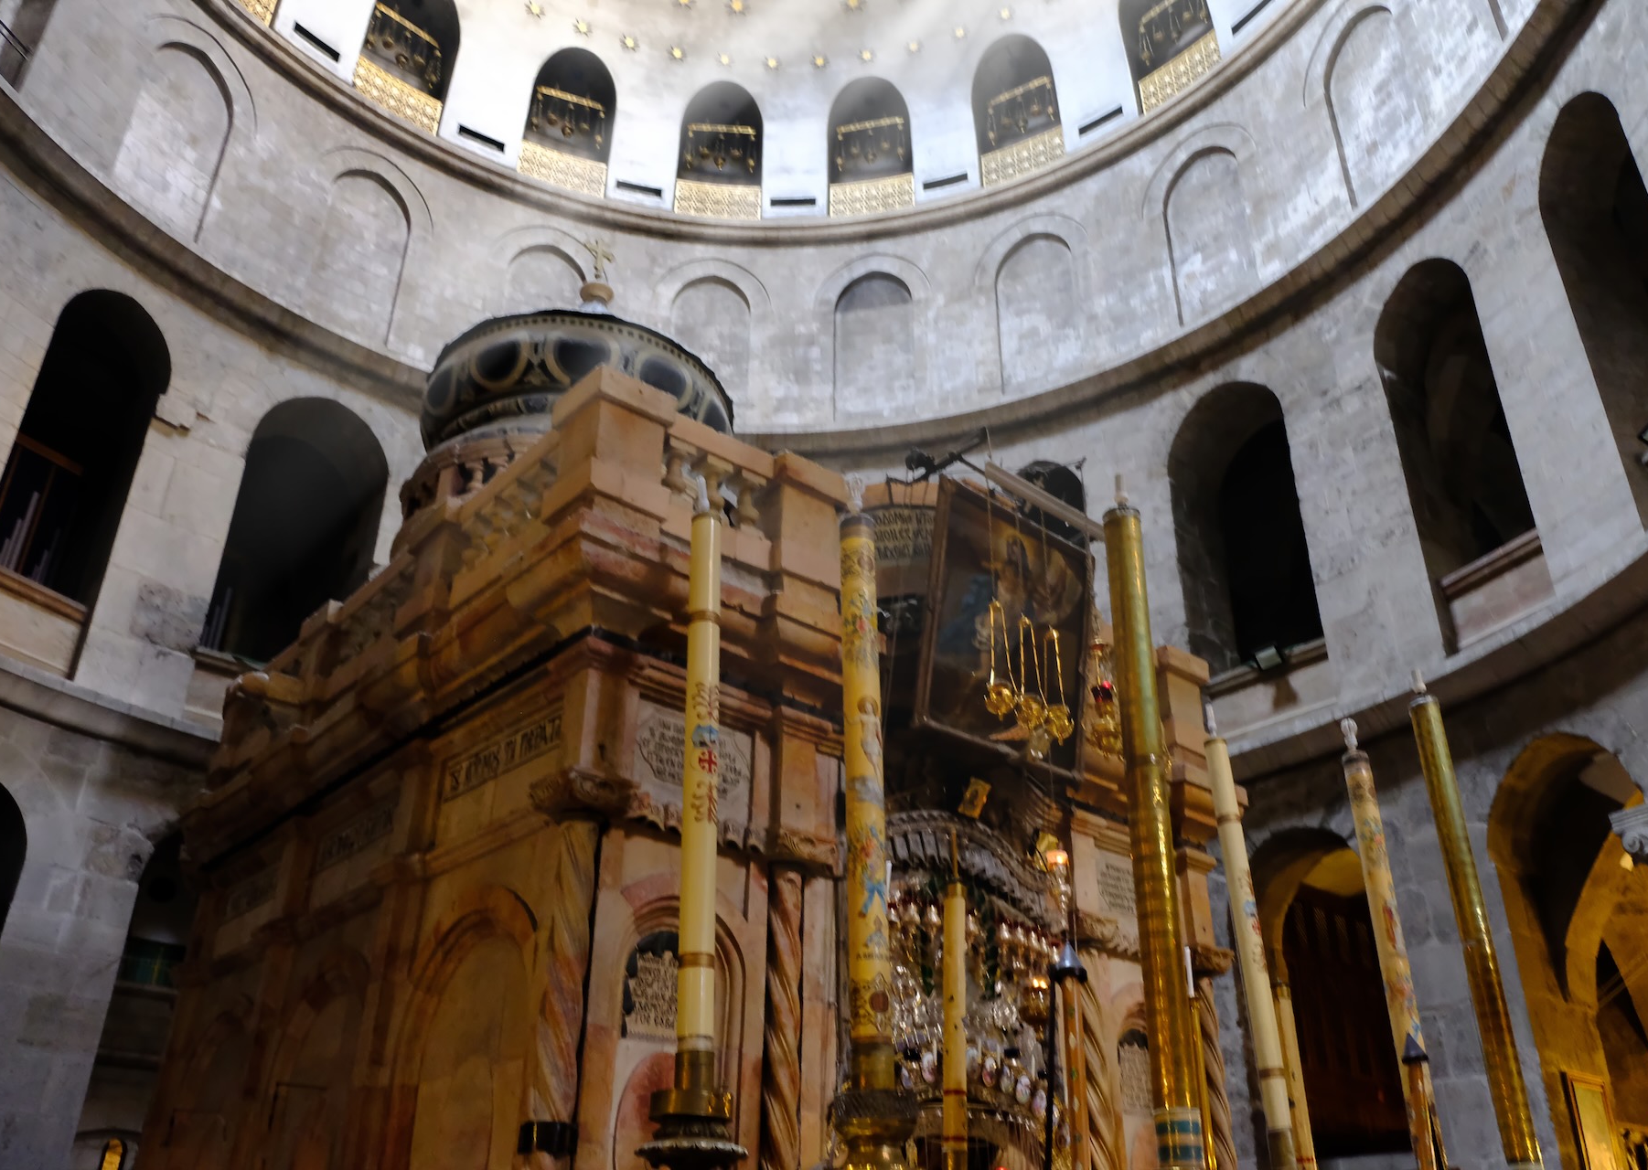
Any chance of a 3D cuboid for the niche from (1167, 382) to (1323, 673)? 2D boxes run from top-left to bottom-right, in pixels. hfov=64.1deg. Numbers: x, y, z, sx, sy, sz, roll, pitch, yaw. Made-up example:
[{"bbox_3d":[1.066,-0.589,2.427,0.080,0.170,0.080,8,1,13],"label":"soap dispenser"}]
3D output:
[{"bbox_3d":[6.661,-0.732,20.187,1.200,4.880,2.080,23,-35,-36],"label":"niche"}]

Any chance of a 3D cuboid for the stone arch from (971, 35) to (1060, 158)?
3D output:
[{"bbox_3d":[4.114,-10.197,27.516,1.746,3.074,0.600,-14,-31,26],"label":"stone arch"}]

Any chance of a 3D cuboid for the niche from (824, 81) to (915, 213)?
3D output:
[{"bbox_3d":[1.084,-9.223,28.287,1.760,3.980,0.800,-5,-28,11],"label":"niche"}]

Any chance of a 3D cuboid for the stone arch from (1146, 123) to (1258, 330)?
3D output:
[{"bbox_3d":[6.710,-6.464,22.922,0.300,4.153,2.109,23,-35,-36],"label":"stone arch"}]

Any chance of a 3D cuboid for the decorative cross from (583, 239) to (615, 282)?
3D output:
[{"bbox_3d":[-2.733,-3.951,15.997,0.437,0.630,0.120,22,-34,-35],"label":"decorative cross"}]

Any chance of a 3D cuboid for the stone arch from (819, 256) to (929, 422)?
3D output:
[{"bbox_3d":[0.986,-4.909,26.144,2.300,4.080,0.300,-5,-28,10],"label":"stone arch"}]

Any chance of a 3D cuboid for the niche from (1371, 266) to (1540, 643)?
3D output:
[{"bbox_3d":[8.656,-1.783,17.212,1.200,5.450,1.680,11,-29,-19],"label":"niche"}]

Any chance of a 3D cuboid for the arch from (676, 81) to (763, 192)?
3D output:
[{"bbox_3d":[-2.220,-9.537,28.569,1.760,3.245,0.700,4,-28,-5],"label":"arch"}]

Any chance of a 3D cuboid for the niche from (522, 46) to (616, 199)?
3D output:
[{"bbox_3d":[-5.422,-9.661,27.789,1.746,3.941,0.750,12,-30,-21],"label":"niche"}]

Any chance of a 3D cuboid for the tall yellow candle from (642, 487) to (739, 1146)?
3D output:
[{"bbox_3d":[-0.578,0.899,6.167,0.420,3.317,0.420,3,-28,-5],"label":"tall yellow candle"}]

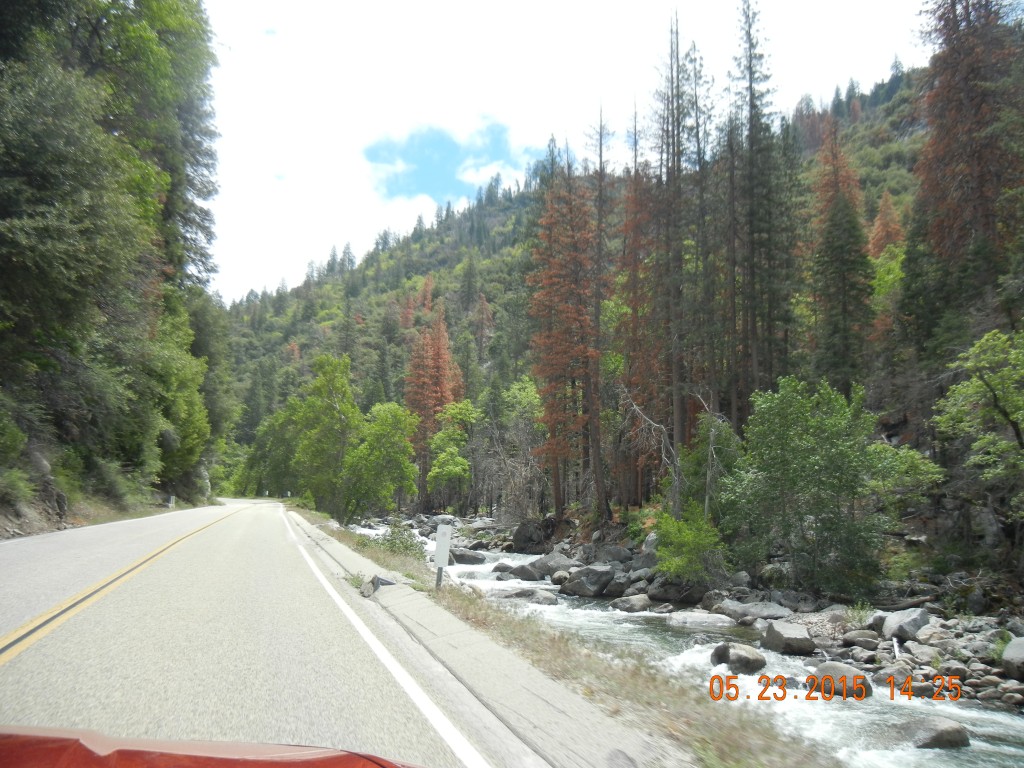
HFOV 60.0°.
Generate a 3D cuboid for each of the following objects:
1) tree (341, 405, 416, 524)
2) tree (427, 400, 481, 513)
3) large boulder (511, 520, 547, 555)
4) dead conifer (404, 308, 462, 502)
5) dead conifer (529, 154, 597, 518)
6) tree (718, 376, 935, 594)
[{"bbox_3d":[-9.227,5.431,61.802,5.430,8.330,5.160,1,-7,-8],"label":"tree"},{"bbox_3d":[-6.248,7.695,94.782,5.770,11.930,5.480,1,-7,-4],"label":"tree"},{"bbox_3d":[1.167,10.233,59.183,2.270,2.240,2.150,0,-7,1],"label":"large boulder"},{"bbox_3d":[-10.844,2.919,122.602,8.010,27.200,8.010,1,-7,-5],"label":"dead conifer"},{"bbox_3d":[4.277,-4.427,75.160,5.760,31.290,5.470,0,-7,3],"label":"dead conifer"},{"bbox_3d":[11.273,3.522,31.313,7.690,7.640,6.540,-2,-8,20],"label":"tree"}]

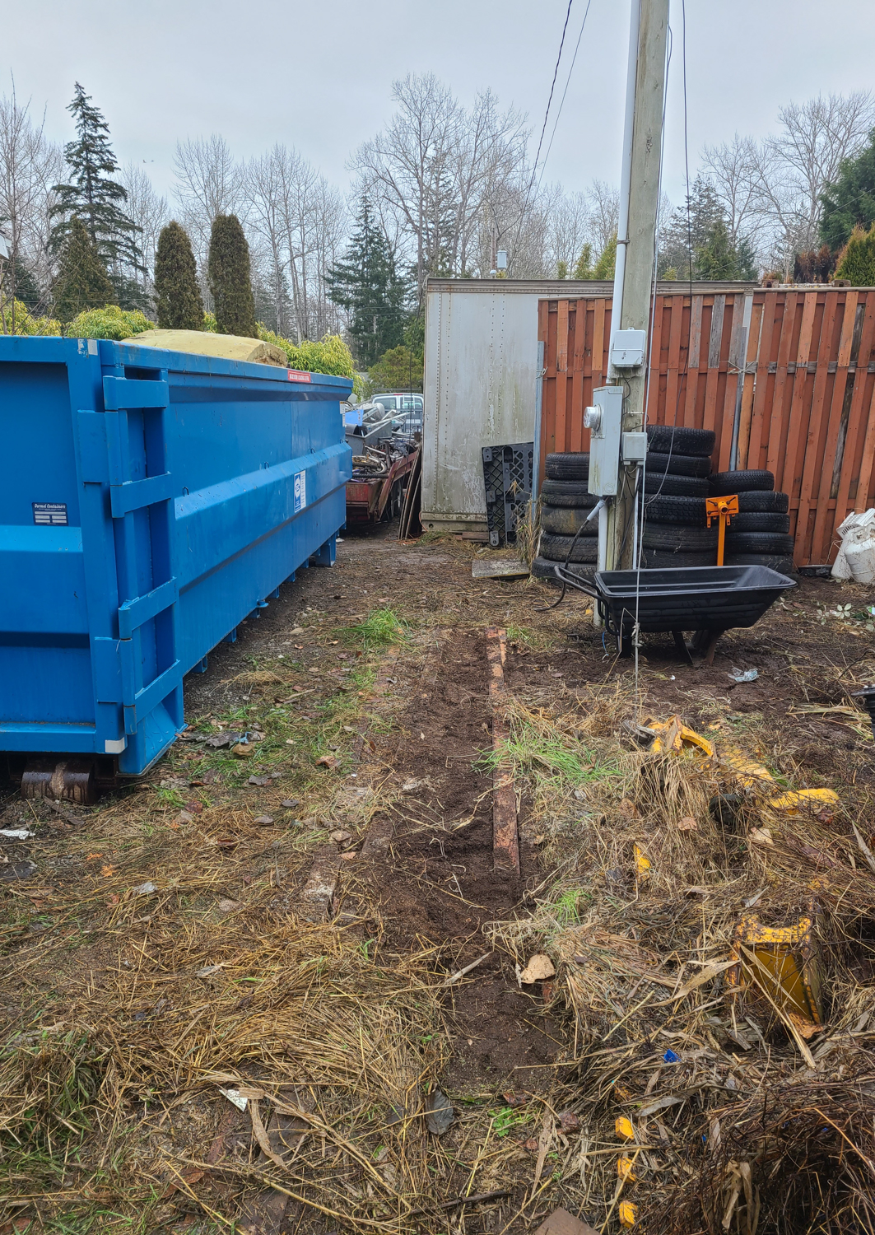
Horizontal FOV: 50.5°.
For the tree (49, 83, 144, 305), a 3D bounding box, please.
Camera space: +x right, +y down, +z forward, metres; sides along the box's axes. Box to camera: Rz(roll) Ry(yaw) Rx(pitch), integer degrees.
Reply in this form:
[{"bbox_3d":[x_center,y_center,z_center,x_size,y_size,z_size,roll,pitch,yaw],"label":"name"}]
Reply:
[{"bbox_3d":[-15.158,-15.901,41.466,4.900,14.450,4.900,1,13,0],"label":"tree"}]

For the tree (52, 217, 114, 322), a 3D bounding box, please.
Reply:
[{"bbox_3d":[-7.101,-5.467,18.747,1.450,4.920,1.450,1,13,0],"label":"tree"}]

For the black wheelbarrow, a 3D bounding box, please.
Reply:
[{"bbox_3d":[1.466,-0.025,5.972,1.470,0.600,0.700,1,13,-4],"label":"black wheelbarrow"}]

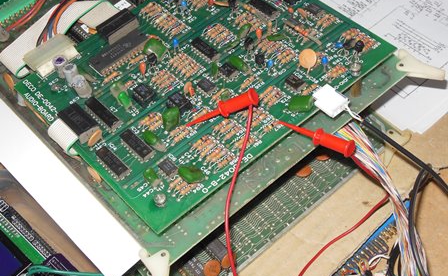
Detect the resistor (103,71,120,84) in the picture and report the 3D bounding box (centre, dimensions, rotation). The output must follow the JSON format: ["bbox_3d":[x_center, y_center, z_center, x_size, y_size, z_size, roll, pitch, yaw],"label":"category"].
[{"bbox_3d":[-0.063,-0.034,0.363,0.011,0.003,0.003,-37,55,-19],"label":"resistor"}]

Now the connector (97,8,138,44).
[{"bbox_3d":[-0.063,-0.066,0.386,0.022,0.008,0.011,-37,55,-19],"label":"connector"}]

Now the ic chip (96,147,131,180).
[{"bbox_3d":[-0.056,0.013,0.324,0.007,0.004,0.020,-37,55,-19],"label":"ic chip"}]

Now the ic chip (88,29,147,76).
[{"bbox_3d":[-0.060,-0.050,0.375,0.035,0.004,0.015,-37,55,-19],"label":"ic chip"}]

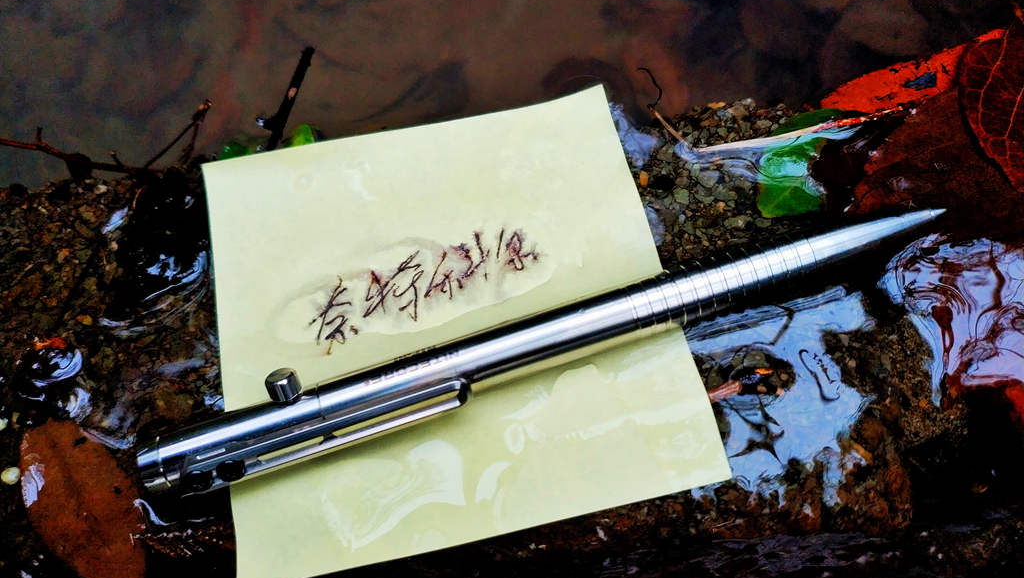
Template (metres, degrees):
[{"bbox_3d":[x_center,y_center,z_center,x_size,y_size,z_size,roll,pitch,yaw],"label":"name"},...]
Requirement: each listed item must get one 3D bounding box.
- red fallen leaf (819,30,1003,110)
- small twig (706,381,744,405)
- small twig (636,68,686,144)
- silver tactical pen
[{"bbox_3d":[0.077,-0.040,0.175,0.043,0.005,0.014,-24,66,-9],"label":"red fallen leaf"},{"bbox_3d":[0.034,0.016,0.151,0.007,0.002,0.002,-21,66,-7],"label":"small twig"},{"bbox_3d":[0.027,-0.033,0.173,0.004,0.004,0.019,-21,66,-8],"label":"small twig"},{"bbox_3d":[0.008,0.006,0.150,0.137,0.011,0.013,-17,65,-6],"label":"silver tactical pen"}]

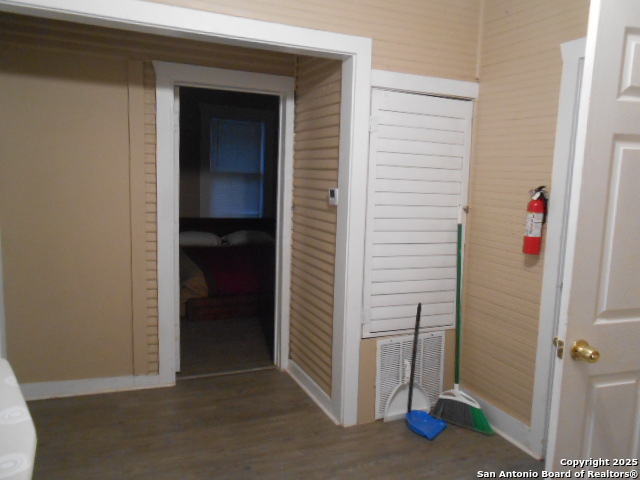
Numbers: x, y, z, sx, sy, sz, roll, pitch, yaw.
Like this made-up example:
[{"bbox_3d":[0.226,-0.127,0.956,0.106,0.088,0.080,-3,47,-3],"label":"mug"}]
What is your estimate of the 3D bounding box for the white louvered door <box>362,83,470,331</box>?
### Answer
[{"bbox_3d":[0.588,-0.135,2.840,0.693,1.418,0.035,-1,7,-23],"label":"white louvered door"}]

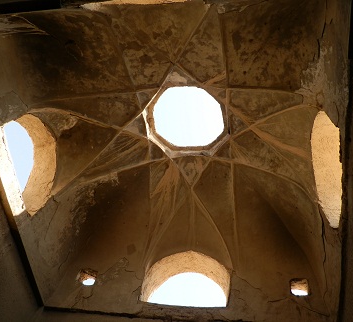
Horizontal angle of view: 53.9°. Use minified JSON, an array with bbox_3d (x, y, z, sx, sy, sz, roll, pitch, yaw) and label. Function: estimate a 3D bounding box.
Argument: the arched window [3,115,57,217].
[{"bbox_3d":[-1.973,-0.050,4.556,0.372,1.008,1.163,-3,-69,11],"label":"arched window"}]

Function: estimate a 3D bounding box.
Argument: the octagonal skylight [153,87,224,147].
[{"bbox_3d":[0.214,-0.697,5.785,1.085,0.186,1.085,-3,-69,11],"label":"octagonal skylight"}]

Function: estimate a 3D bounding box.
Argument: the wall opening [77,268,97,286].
[{"bbox_3d":[-1.270,1.767,5.060,0.279,0.304,0.217,-3,-69,11],"label":"wall opening"}]

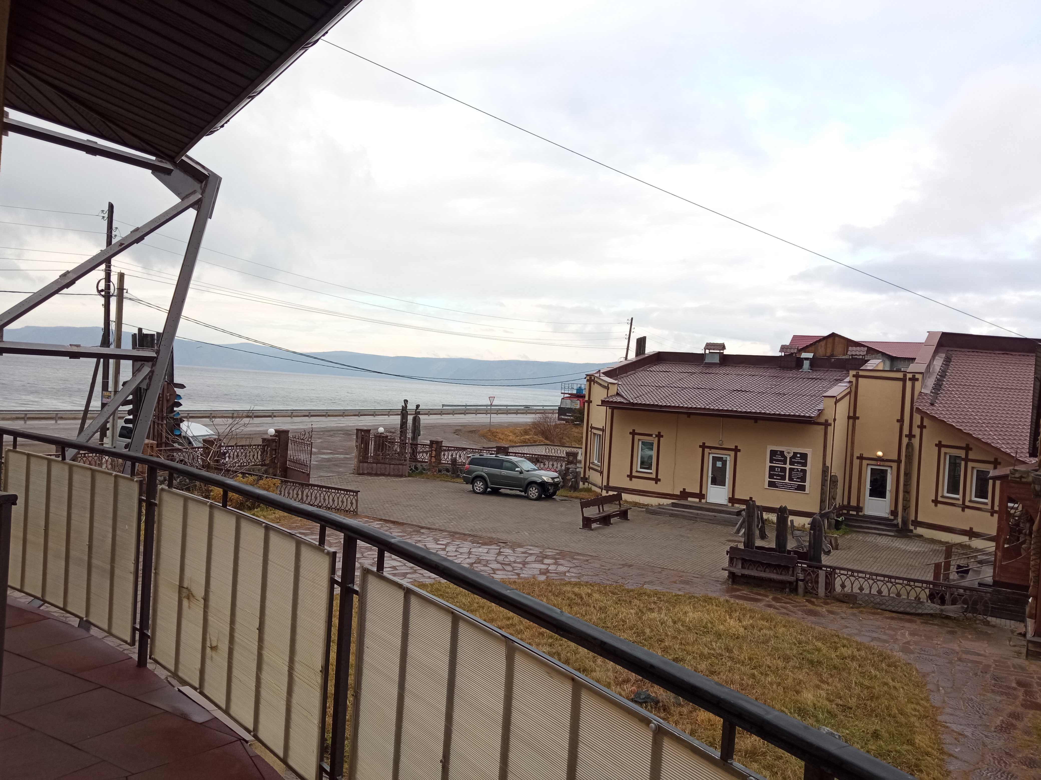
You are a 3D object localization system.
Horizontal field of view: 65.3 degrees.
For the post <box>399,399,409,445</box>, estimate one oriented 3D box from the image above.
[{"bbox_3d":[-6.519,2.442,45.522,0.360,3.820,0.340,4,0,22],"label":"post"}]

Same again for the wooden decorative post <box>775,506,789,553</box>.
[{"bbox_3d":[6.969,4.222,21.778,0.290,2.240,0.260,3,0,22],"label":"wooden decorative post"}]

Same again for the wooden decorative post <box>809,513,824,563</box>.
[{"bbox_3d":[7.788,4.349,21.429,0.340,2.090,0.290,3,0,22],"label":"wooden decorative post"}]

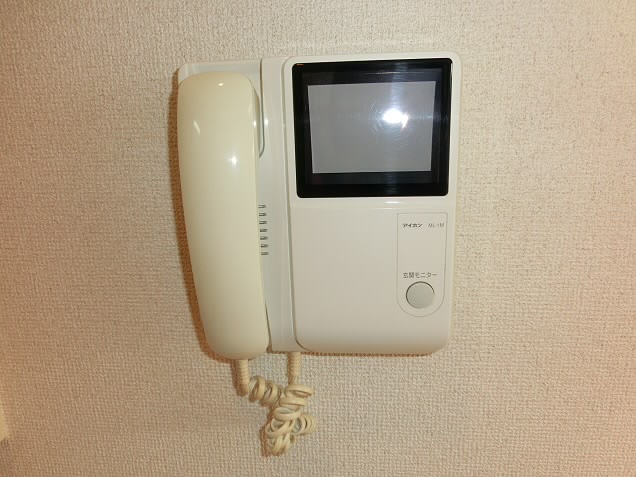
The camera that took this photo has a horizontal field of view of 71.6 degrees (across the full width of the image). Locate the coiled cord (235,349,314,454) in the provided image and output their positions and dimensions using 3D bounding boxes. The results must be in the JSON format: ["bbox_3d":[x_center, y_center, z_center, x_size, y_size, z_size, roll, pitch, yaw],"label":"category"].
[{"bbox_3d":[-0.036,0.140,0.371,0.066,0.097,0.034,0,14,5],"label":"coiled cord"}]

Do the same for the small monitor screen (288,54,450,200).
[{"bbox_3d":[0.035,-0.071,0.294,0.101,0.087,0.015,0,14,5],"label":"small monitor screen"}]

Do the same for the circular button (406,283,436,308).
[{"bbox_3d":[0.074,0.041,0.318,0.021,0.021,0.005,0,14,5],"label":"circular button"}]

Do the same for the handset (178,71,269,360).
[{"bbox_3d":[-0.065,-0.007,0.318,0.056,0.208,0.050,0,14,5],"label":"handset"}]

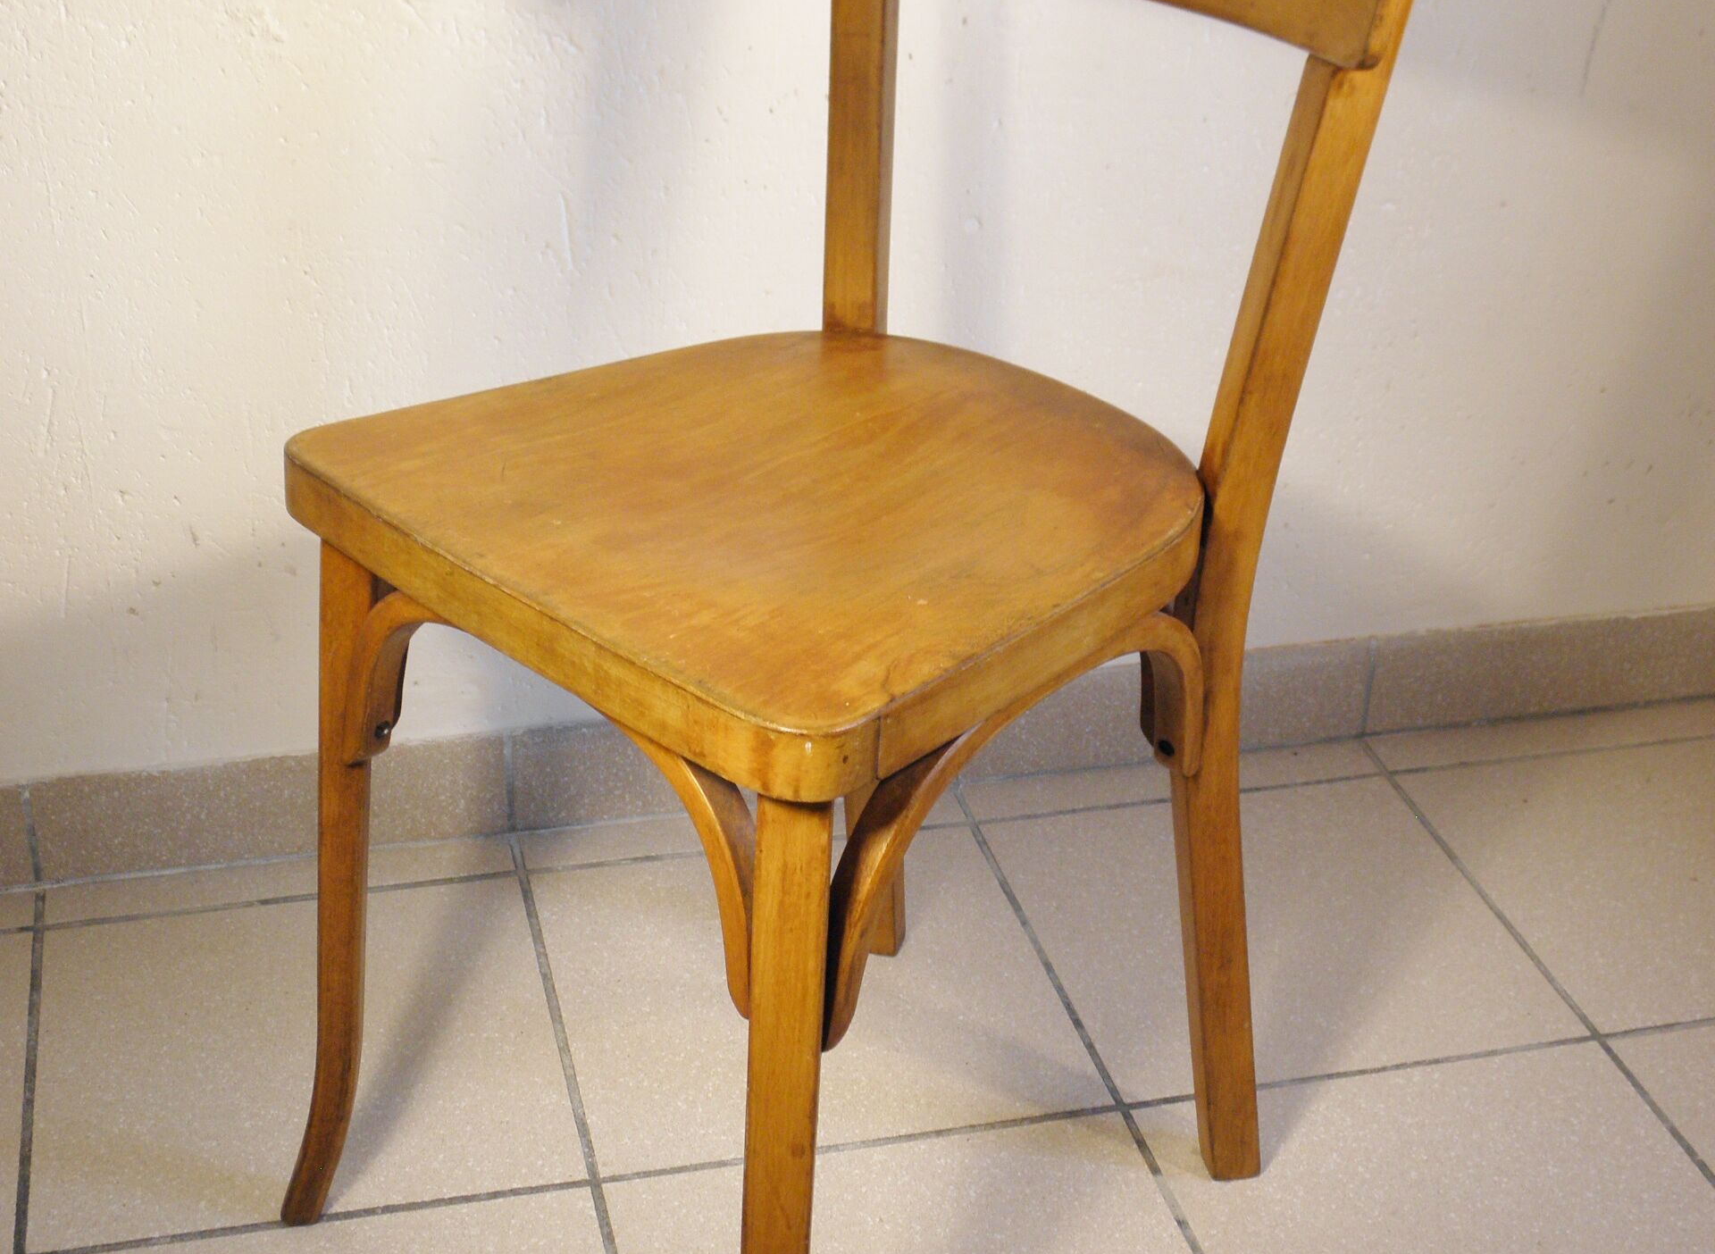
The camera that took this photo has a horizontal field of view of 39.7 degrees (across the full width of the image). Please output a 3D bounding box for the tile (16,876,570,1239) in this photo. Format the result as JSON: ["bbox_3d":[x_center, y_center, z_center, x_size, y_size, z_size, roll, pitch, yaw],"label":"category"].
[{"bbox_3d":[-0.341,0.260,1.461,0.313,0.010,0.313,-5,29,-13],"label":"tile"}]

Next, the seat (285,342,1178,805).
[{"bbox_3d":[-0.028,-0.060,1.129,0.359,0.032,0.368,-24,37,-39],"label":"seat"}]

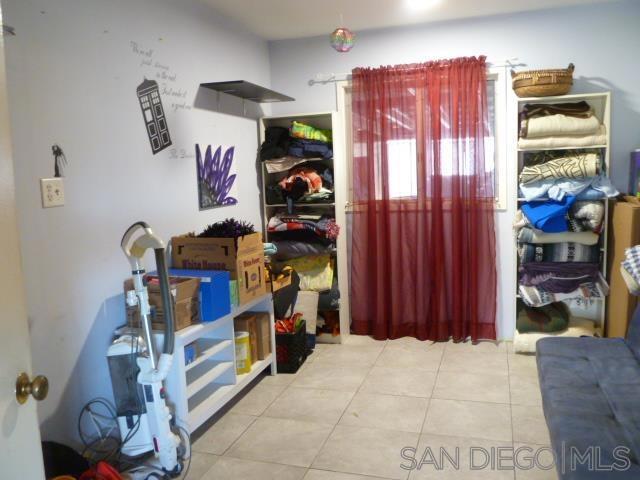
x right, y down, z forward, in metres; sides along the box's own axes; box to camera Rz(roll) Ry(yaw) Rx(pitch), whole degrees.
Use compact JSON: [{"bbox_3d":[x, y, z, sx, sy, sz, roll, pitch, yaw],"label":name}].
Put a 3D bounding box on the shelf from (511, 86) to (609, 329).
[{"bbox_3d":[1.702,-0.091,3.704,0.573,1.800,0.297,0,6,18],"label":"shelf"}]

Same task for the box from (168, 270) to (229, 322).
[{"bbox_3d":[-0.707,0.304,2.843,0.378,0.242,0.208,0,6,21],"label":"box"}]

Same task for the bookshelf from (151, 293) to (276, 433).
[{"bbox_3d":[-0.654,0.690,3.019,0.345,0.600,1.100,-1,6,18],"label":"bookshelf"}]

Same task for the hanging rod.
[{"bbox_3d":[0.696,-1.268,3.965,1.650,0.050,0.080,0,6,18],"label":"hanging rod"}]

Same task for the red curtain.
[{"bbox_3d":[0.773,-0.265,4.001,1.090,2.130,0.120,-1,6,18],"label":"red curtain"}]

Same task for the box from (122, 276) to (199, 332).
[{"bbox_3d":[-0.797,0.323,2.615,0.300,0.230,0.200,-1,6,18],"label":"box"}]

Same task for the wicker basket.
[{"bbox_3d":[1.519,-1.078,3.548,0.390,0.190,0.290,-1,6,18],"label":"wicker basket"}]

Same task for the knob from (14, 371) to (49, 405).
[{"bbox_3d":[-0.558,0.290,1.010,0.057,0.061,0.061,-3,6,-5],"label":"knob"}]

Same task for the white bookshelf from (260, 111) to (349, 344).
[{"bbox_3d":[-0.111,-0.084,4.265,0.605,1.806,0.297,0,6,18],"label":"white bookshelf"}]

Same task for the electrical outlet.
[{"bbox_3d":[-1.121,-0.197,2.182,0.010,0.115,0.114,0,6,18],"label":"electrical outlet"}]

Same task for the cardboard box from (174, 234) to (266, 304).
[{"bbox_3d":[-0.602,0.170,3.216,0.410,0.390,0.365,-1,6,18],"label":"cardboard box"}]

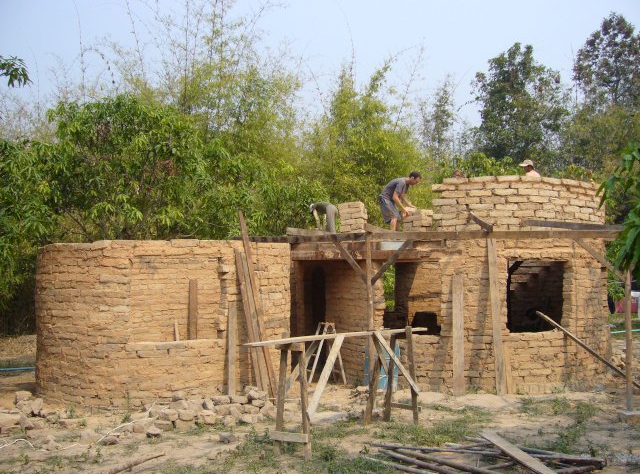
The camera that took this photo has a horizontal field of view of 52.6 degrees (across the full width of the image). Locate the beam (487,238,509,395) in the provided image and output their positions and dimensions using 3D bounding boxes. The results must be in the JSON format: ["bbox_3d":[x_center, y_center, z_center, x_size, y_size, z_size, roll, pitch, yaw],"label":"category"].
[{"bbox_3d":[2.799,1.240,10.214,0.130,2.478,0.040,-2,-6,-3],"label":"beam"}]

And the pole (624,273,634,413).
[{"bbox_3d":[4.154,1.190,8.685,0.075,2.290,0.075,0,-2,0],"label":"pole"}]

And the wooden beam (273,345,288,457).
[{"bbox_3d":[-0.383,1.625,6.440,0.068,1.065,0.055,2,-3,34],"label":"wooden beam"}]

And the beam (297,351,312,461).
[{"bbox_3d":[-0.157,1.768,6.880,0.070,1.220,0.060,-3,-2,0],"label":"beam"}]

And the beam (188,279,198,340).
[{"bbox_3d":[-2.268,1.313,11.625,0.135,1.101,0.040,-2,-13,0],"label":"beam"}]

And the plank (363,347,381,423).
[{"bbox_3d":[0.651,1.813,7.868,0.075,0.942,0.045,7,-3,24],"label":"plank"}]

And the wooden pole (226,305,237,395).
[{"bbox_3d":[-1.321,1.718,9.812,0.110,1.382,0.035,-2,-9,14],"label":"wooden pole"}]

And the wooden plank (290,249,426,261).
[{"bbox_3d":[0.628,0.307,10.750,2.234,0.165,0.070,0,-5,-3],"label":"wooden plank"}]

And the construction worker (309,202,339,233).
[{"bbox_3d":[0.079,-0.236,12.700,0.620,0.880,0.400,-1,-2,26],"label":"construction worker"}]

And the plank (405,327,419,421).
[{"bbox_3d":[1.205,1.795,8.400,0.070,1.280,0.060,-4,0,0],"label":"plank"}]

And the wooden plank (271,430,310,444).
[{"bbox_3d":[-0.302,1.938,6.279,0.431,0.078,0.045,-3,-6,28],"label":"wooden plank"}]

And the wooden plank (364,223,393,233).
[{"bbox_3d":[0.841,-0.122,9.300,0.060,0.110,1.600,-1,-2,23],"label":"wooden plank"}]

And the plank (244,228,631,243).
[{"bbox_3d":[1.446,0.017,9.250,5.360,0.110,0.110,-1,-2,14],"label":"plank"}]

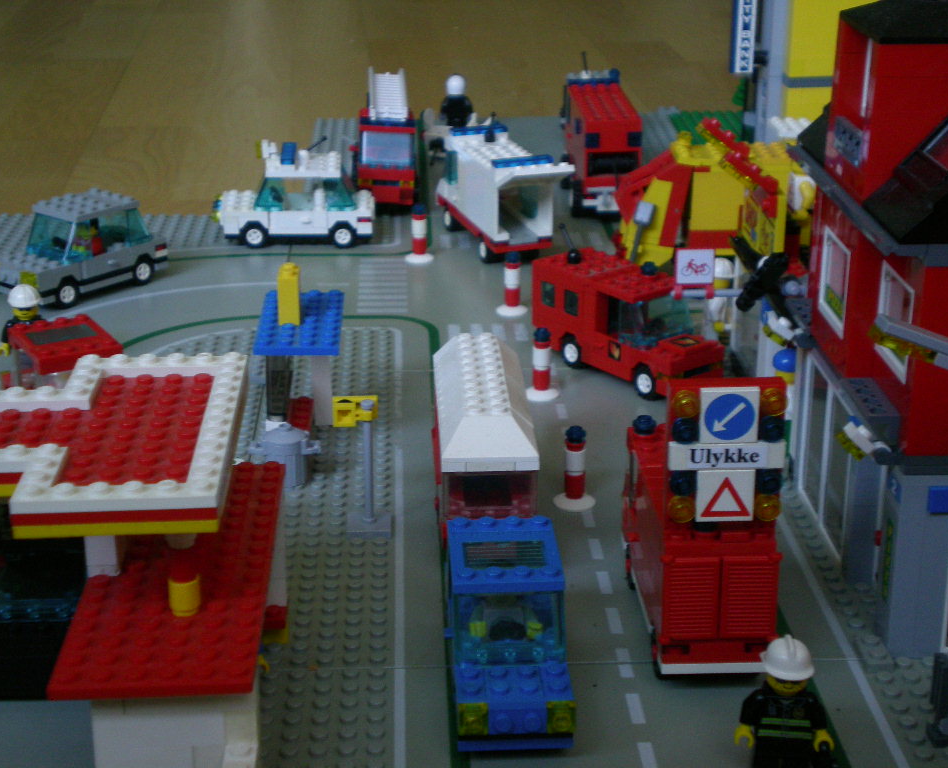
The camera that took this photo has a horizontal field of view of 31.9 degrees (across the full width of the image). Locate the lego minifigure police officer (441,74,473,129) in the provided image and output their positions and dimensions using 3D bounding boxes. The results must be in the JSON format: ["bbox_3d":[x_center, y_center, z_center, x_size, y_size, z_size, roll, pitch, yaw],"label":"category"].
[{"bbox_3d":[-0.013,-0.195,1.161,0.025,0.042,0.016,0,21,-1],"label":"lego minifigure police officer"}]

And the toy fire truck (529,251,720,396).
[{"bbox_3d":[0.067,-0.027,0.736,0.034,0.046,0.090,-16,27,-35],"label":"toy fire truck"}]

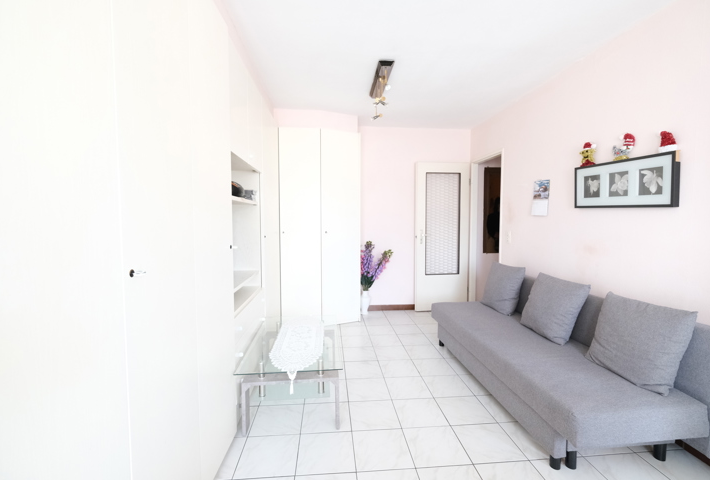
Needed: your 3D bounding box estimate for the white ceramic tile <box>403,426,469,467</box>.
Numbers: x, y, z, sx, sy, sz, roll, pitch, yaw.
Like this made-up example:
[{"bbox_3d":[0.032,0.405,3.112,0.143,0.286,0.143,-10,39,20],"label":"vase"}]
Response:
[{"bbox_3d":[0.450,1.156,1.682,0.300,0.010,0.298,0,3,-5],"label":"white ceramic tile"}]

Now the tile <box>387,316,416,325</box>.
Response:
[{"bbox_3d":[0.581,1.026,3.773,0.300,0.010,0.300,0,4,-5],"label":"tile"}]

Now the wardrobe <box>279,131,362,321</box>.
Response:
[{"bbox_3d":[-0.411,-0.133,3.758,0.950,2.300,0.570,0,4,-5],"label":"wardrobe"}]

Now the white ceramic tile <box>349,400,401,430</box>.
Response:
[{"bbox_3d":[0.124,1.139,1.953,0.300,0.010,0.298,0,3,-5],"label":"white ceramic tile"}]

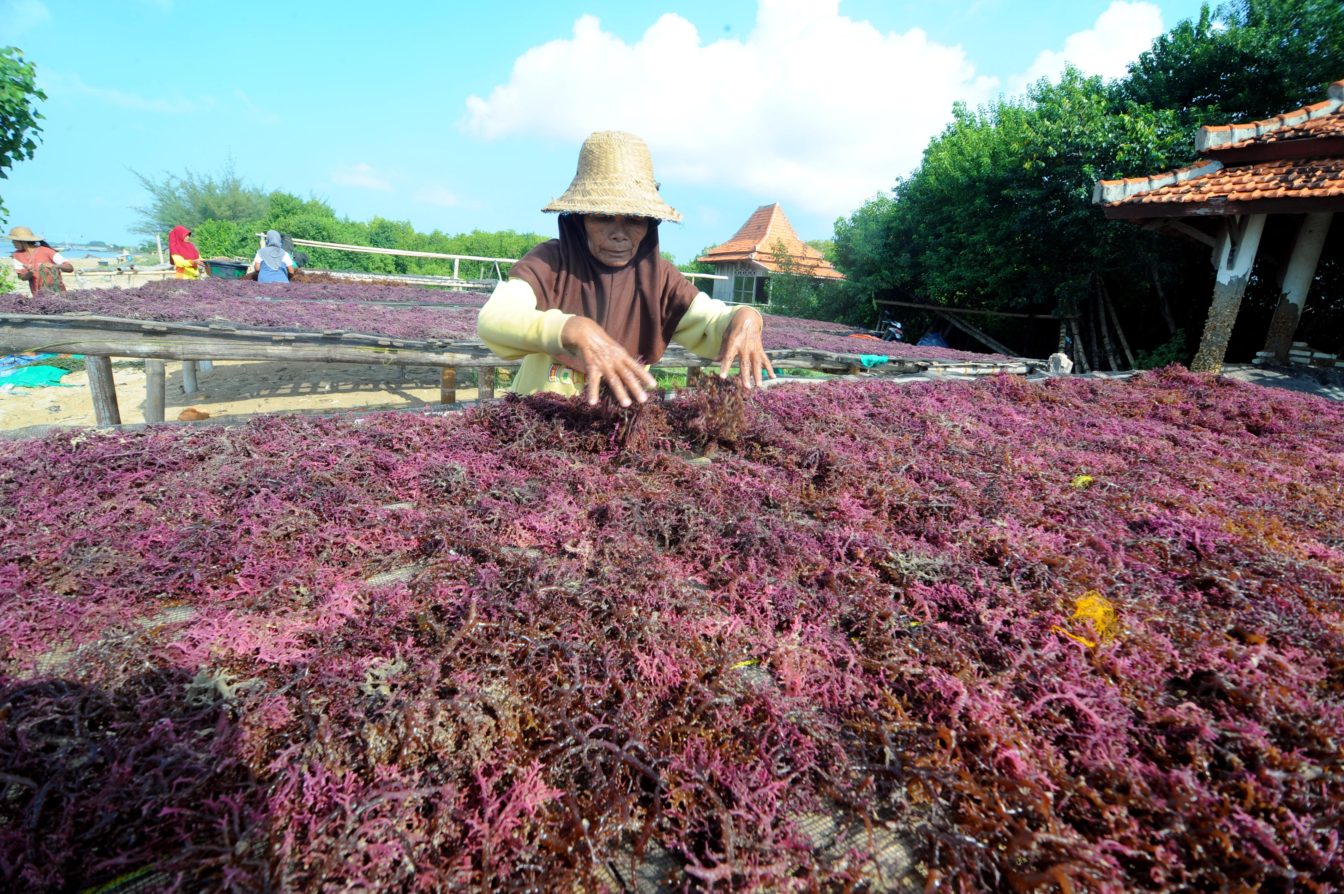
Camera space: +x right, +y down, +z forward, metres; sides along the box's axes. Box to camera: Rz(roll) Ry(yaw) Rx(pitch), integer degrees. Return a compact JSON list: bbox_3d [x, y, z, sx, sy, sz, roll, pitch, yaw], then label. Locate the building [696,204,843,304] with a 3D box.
[{"bbox_3d":[6.472,-12.965,39.887,6.500,6.600,8.300,-3,17,-21],"label":"building"}]

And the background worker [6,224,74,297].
[{"bbox_3d":[-7.419,-1.784,7.090,0.500,1.560,0.400,-3,17,-21],"label":"background worker"}]

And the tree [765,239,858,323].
[{"bbox_3d":[3.676,-4.237,15.895,2.200,2.400,2.100,3,16,0],"label":"tree"}]

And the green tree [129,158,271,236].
[{"bbox_3d":[-25.291,-12.418,32.204,5.600,6.200,5.200,3,16,0],"label":"green tree"}]

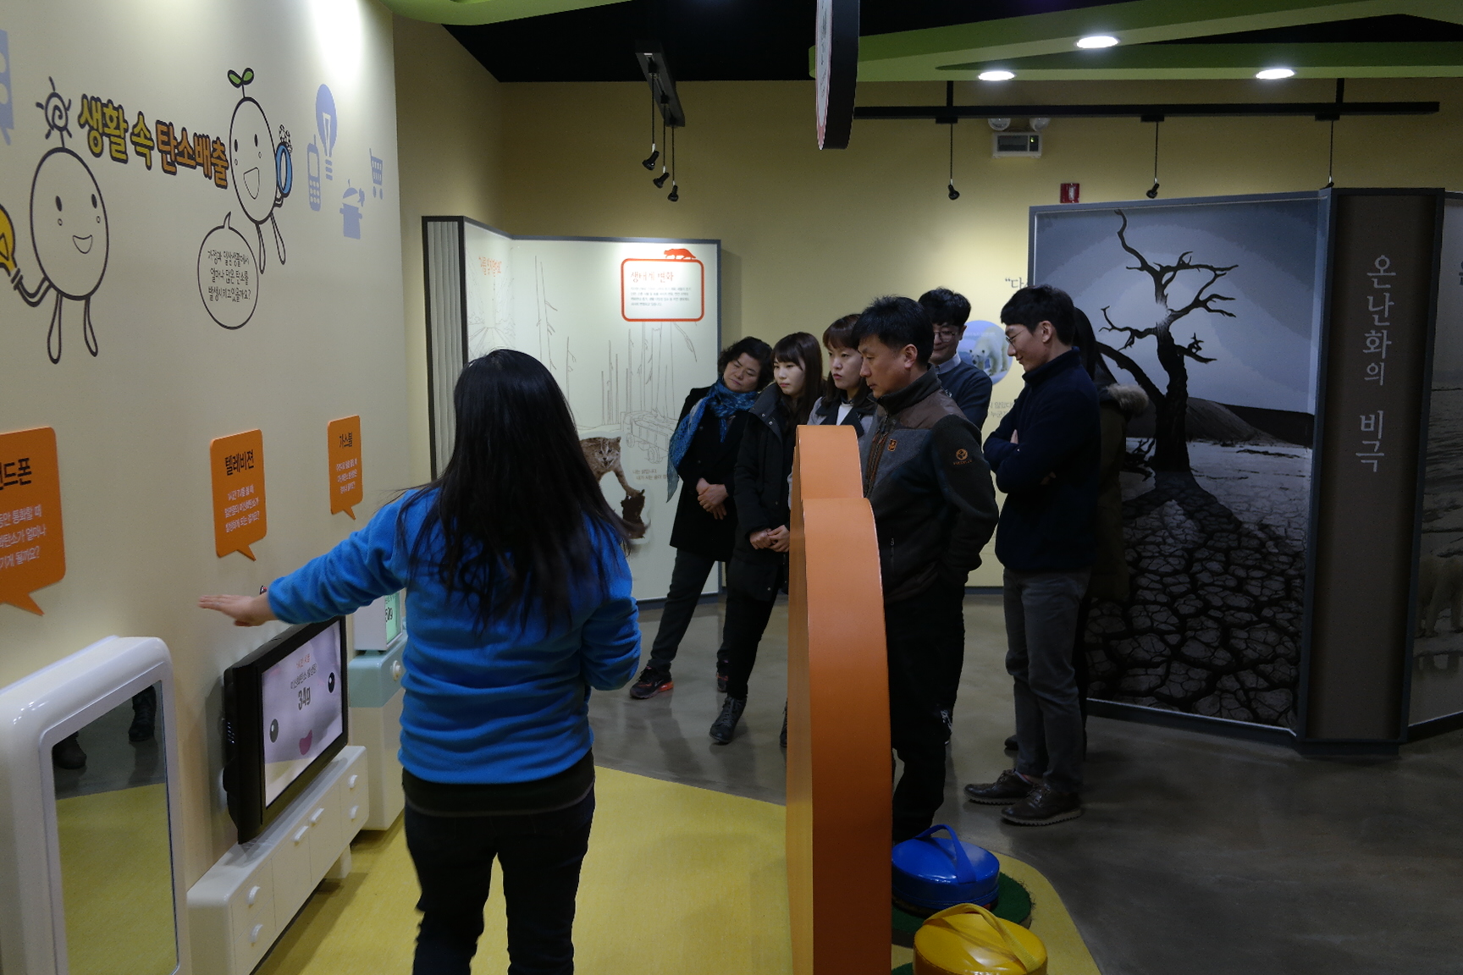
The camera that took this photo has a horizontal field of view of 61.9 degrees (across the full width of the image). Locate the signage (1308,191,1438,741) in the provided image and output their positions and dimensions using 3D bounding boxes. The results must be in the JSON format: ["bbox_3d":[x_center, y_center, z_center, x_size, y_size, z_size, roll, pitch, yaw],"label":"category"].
[{"bbox_3d":[2.355,-0.034,4.540,0.390,2.080,0.090,0,7,0],"label":"signage"}]

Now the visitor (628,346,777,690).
[{"bbox_3d":[-0.110,0.118,5.395,0.580,1.570,0.400,3,8,26],"label":"visitor"}]

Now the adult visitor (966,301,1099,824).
[{"bbox_3d":[0.970,0.210,3.995,0.380,1.730,0.500,-1,7,-12],"label":"adult visitor"}]

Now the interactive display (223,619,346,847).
[{"bbox_3d":[-1.155,0.592,3.206,0.090,0.405,0.650,0,7,0],"label":"interactive display"}]

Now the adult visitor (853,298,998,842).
[{"bbox_3d":[0.560,0.264,3.720,0.360,1.690,0.520,-3,8,-23],"label":"adult visitor"}]

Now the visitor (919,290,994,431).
[{"bbox_3d":[0.830,0.107,4.748,0.500,1.750,0.320,4,8,30],"label":"visitor"}]

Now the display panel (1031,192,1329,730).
[{"bbox_3d":[1.700,-0.072,4.857,1.070,2.080,0.080,4,8,28],"label":"display panel"}]

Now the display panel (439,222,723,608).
[{"bbox_3d":[-0.690,-0.269,6.375,1.180,2.100,1.300,-1,7,-6],"label":"display panel"}]

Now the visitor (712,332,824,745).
[{"bbox_3d":[0.130,0.194,4.699,0.480,1.590,0.400,5,8,33],"label":"visitor"}]

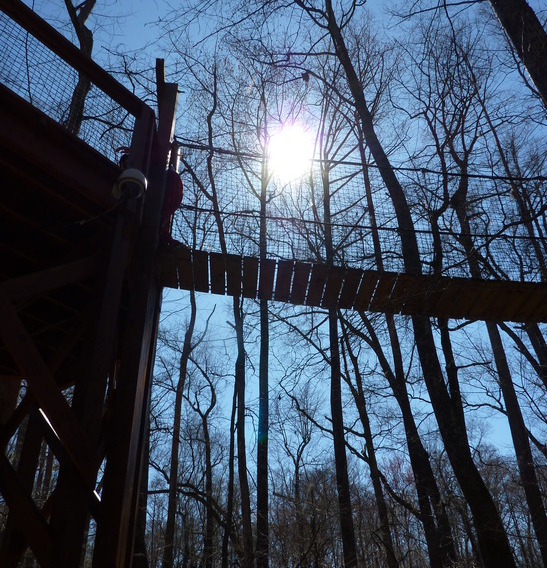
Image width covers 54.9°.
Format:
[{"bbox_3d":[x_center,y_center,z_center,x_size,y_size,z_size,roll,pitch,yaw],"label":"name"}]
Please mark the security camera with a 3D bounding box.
[{"bbox_3d":[-1.128,-0.770,4.161,0.300,0.225,0.225,-27,-41,30],"label":"security camera"}]

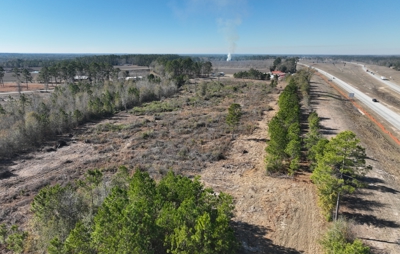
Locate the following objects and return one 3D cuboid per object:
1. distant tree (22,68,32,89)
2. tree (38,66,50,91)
[{"bbox_3d":[-170.400,-47.350,271.330,8.200,21.280,8.200,-9,17,-31],"label":"distant tree"},{"bbox_3d":[-146.060,-44.900,257.550,9.600,23.870,9.600,-8,17,-28],"label":"tree"}]

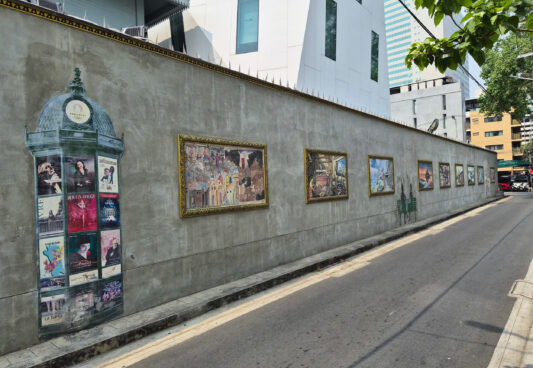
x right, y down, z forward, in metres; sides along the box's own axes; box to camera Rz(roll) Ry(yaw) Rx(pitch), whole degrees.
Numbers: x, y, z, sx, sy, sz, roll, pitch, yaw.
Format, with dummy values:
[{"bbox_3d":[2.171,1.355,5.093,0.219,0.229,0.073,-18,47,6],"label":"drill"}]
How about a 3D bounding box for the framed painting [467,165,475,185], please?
[{"bbox_3d":[12.144,-0.486,20.970,0.070,1.178,1.969,-2,0,41],"label":"framed painting"}]

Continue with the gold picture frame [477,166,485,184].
[{"bbox_3d":[14.044,-0.542,23.180,0.070,1.178,1.969,-2,0,41],"label":"gold picture frame"}]

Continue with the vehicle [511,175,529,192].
[{"bbox_3d":[29.959,-0.084,41.754,1.820,1.870,4.600,-2,0,41],"label":"vehicle"}]

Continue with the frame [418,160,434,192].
[{"bbox_3d":[6.400,-0.317,14.194,0.070,1.178,1.969,-2,0,40],"label":"frame"}]

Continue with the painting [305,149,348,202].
[{"bbox_3d":[1.451,-0.175,8.237,0.070,1.178,1.969,-2,0,39],"label":"painting"}]

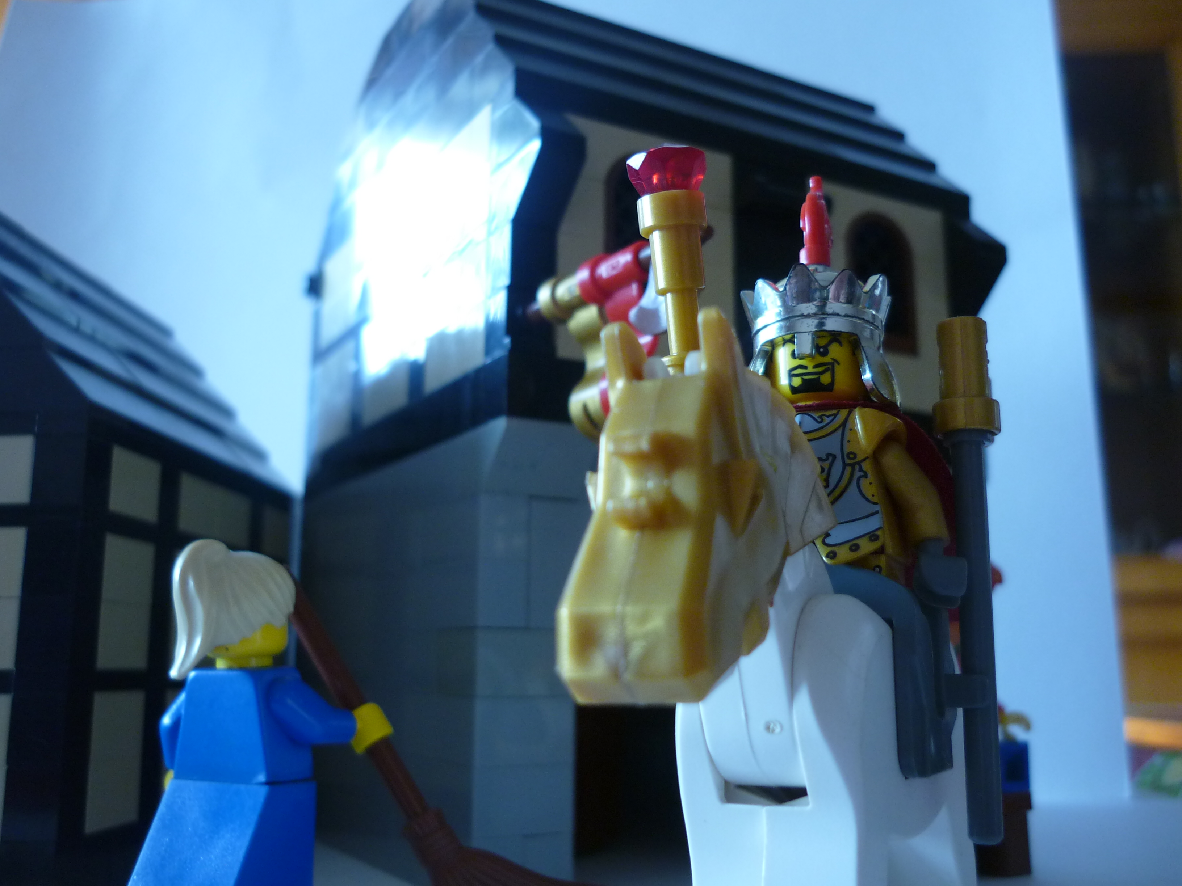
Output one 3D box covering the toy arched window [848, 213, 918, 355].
[{"bbox_3d":[0.049,-0.028,0.200,0.016,0.025,0.008,6,-12,-29],"label":"toy arched window"}]

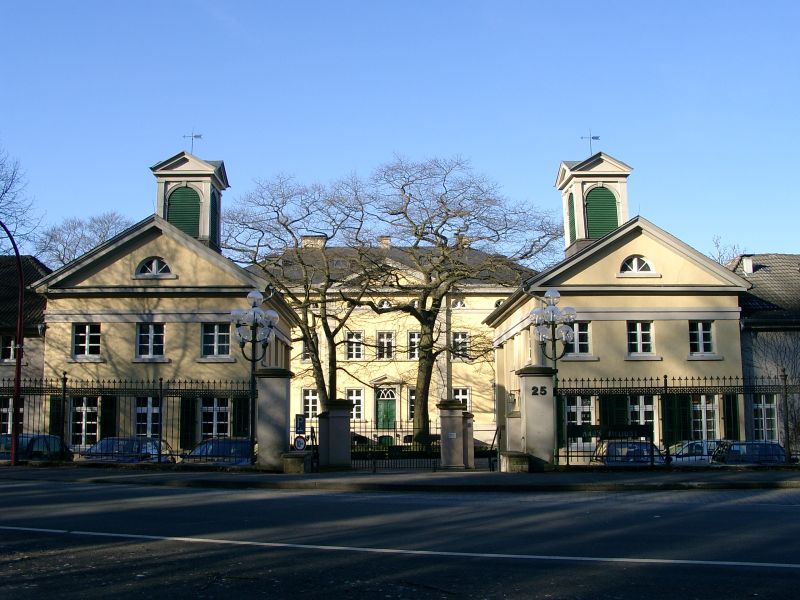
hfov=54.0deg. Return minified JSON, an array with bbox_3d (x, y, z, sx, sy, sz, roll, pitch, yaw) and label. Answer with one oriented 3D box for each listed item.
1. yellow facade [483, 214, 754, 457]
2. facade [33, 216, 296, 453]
[{"bbox_3d":[9.674,2.441,38.709,9.200,10.130,13.400,0,-9,-1],"label":"yellow facade"},{"bbox_3d":[-9.808,2.351,35.641,9.400,10.000,10.800,0,-9,-1],"label":"facade"}]

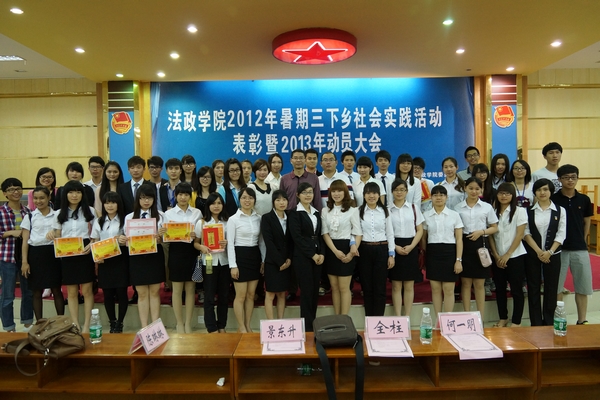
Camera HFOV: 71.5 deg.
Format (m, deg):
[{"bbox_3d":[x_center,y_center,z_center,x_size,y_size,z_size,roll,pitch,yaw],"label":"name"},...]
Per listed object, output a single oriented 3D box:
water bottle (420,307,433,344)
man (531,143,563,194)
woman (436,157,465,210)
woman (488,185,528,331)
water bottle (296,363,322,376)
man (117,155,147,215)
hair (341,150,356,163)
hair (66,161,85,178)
[{"bbox_3d":[0.759,0.756,2.500,0.067,0.215,0.067,-1,3,0],"label":"water bottle"},{"bbox_3d":[2.975,0.207,5.001,0.480,1.789,0.280,0,1,25],"label":"man"},{"bbox_3d":[1.891,0.291,5.241,0.440,1.658,0.280,-1,3,7],"label":"woman"},{"bbox_3d":[2.292,0.618,4.640,0.430,1.614,0.300,0,3,18],"label":"woman"},{"bbox_3d":[0.069,0.867,2.130,0.178,0.062,0.062,-1,1,0],"label":"water bottle"},{"bbox_3d":[-2.131,0.304,5.343,0.480,1.743,0.290,-1,3,-7],"label":"man"},{"bbox_3d":[0.632,-0.553,5.400,0.180,0.180,0.200,-1,1,6],"label":"hair"},{"bbox_3d":[-2.917,-0.382,5.400,0.220,0.230,0.220,-1,3,-9],"label":"hair"}]

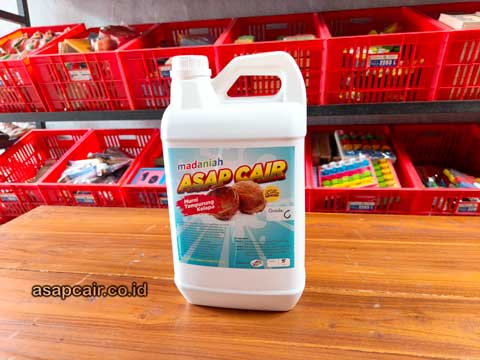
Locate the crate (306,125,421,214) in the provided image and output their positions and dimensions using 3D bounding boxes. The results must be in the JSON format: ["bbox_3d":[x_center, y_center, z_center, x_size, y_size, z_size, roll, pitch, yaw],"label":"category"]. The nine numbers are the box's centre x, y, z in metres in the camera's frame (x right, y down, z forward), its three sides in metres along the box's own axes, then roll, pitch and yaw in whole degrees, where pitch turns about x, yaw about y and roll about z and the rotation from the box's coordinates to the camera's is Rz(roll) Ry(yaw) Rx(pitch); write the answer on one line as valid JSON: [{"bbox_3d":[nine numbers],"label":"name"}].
[{"bbox_3d":[0.482,-0.014,1.415,0.380,0.251,0.491,0,37,9],"label":"crate"}]

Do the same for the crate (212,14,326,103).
[{"bbox_3d":[0.142,-0.519,1.370,0.380,0.251,0.491,0,37,9],"label":"crate"}]

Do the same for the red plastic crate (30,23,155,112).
[{"bbox_3d":[-0.609,-0.524,1.487,0.380,0.251,0.491,0,37,9],"label":"red plastic crate"}]

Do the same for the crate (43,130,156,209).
[{"bbox_3d":[-0.633,-0.021,1.590,0.380,0.251,0.491,0,37,9],"label":"crate"}]

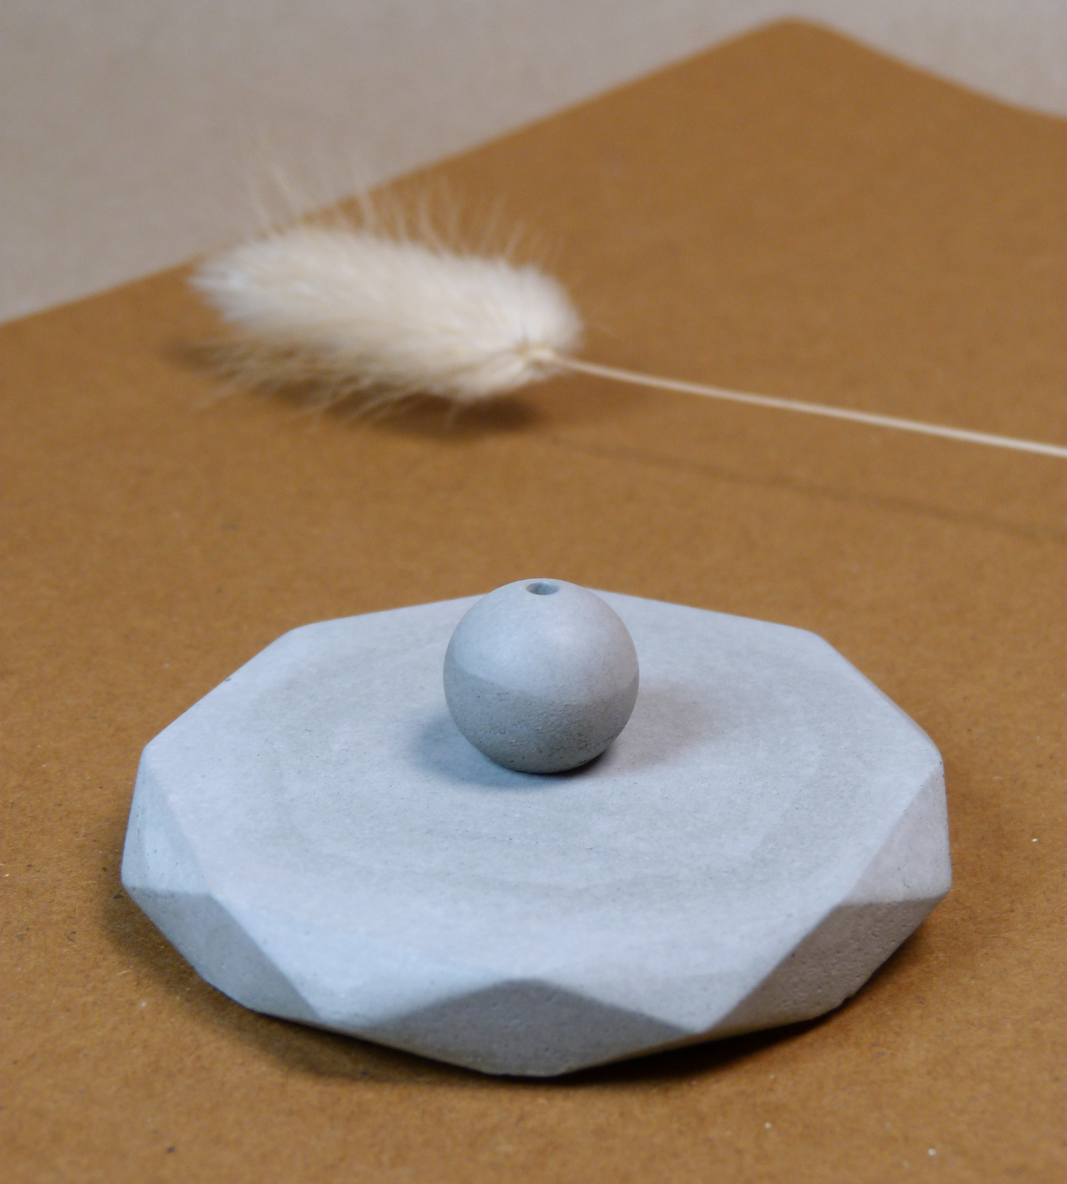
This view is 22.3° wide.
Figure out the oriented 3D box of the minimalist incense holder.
[{"bbox_3d":[0.001,0.026,0.332,0.098,0.015,0.098,0,26,4],"label":"minimalist incense holder"}]

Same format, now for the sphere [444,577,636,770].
[{"bbox_3d":[0.001,0.010,0.323,0.023,0.023,0.023,0,26,4],"label":"sphere"}]

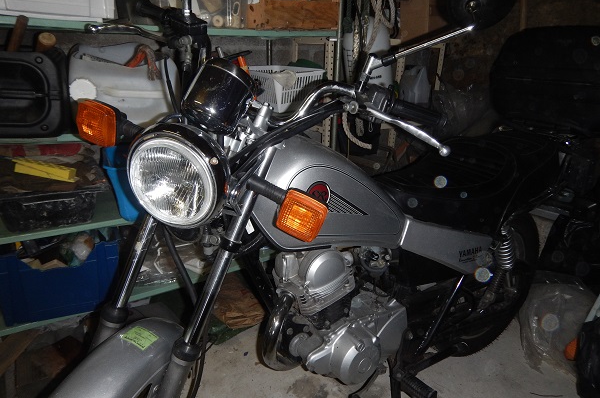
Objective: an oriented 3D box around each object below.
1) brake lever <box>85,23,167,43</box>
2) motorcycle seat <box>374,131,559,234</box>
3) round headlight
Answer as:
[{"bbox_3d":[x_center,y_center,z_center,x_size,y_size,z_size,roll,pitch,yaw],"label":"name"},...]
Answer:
[{"bbox_3d":[-0.365,-0.354,0.885,0.180,0.030,0.045,10,28,-1],"label":"brake lever"},{"bbox_3d":[0.481,-0.043,1.282,0.705,0.254,0.264,-12,23,-29],"label":"motorcycle seat"},{"bbox_3d":[-0.191,-0.049,0.709,0.168,0.168,0.118,23,30,9],"label":"round headlight"}]

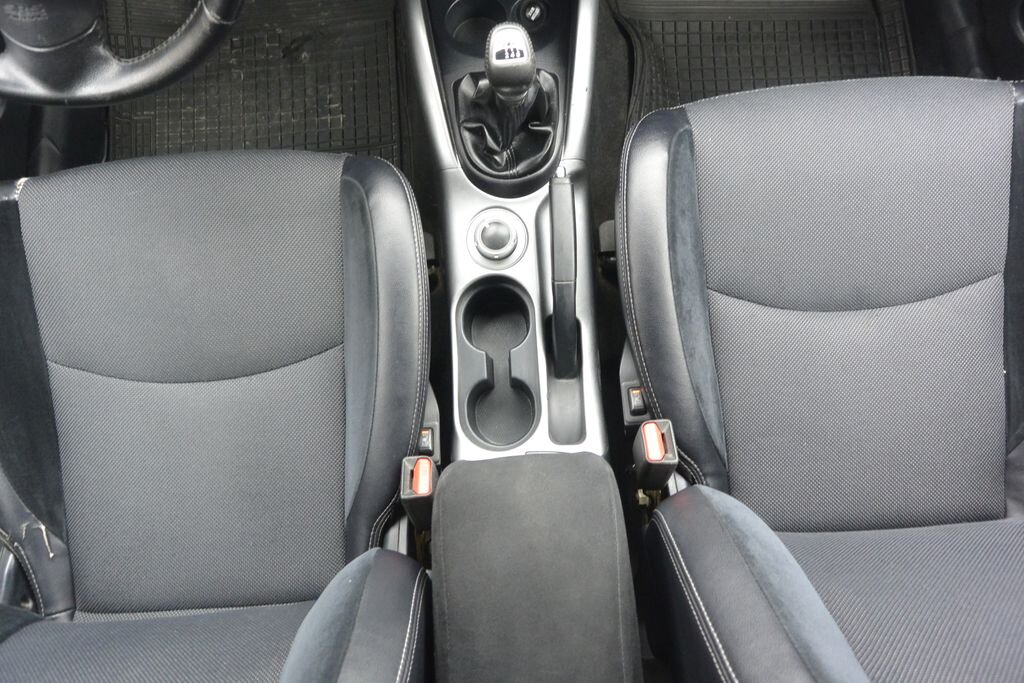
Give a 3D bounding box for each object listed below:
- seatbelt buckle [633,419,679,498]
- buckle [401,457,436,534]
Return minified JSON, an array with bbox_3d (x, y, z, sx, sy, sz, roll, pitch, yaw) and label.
[{"bbox_3d":[0.149,0.119,0.805,0.030,0.073,0.045,-2,59,-1],"label":"seatbelt buckle"},{"bbox_3d":[-0.093,0.161,0.811,0.030,0.073,0.045,-6,51,1],"label":"buckle"}]

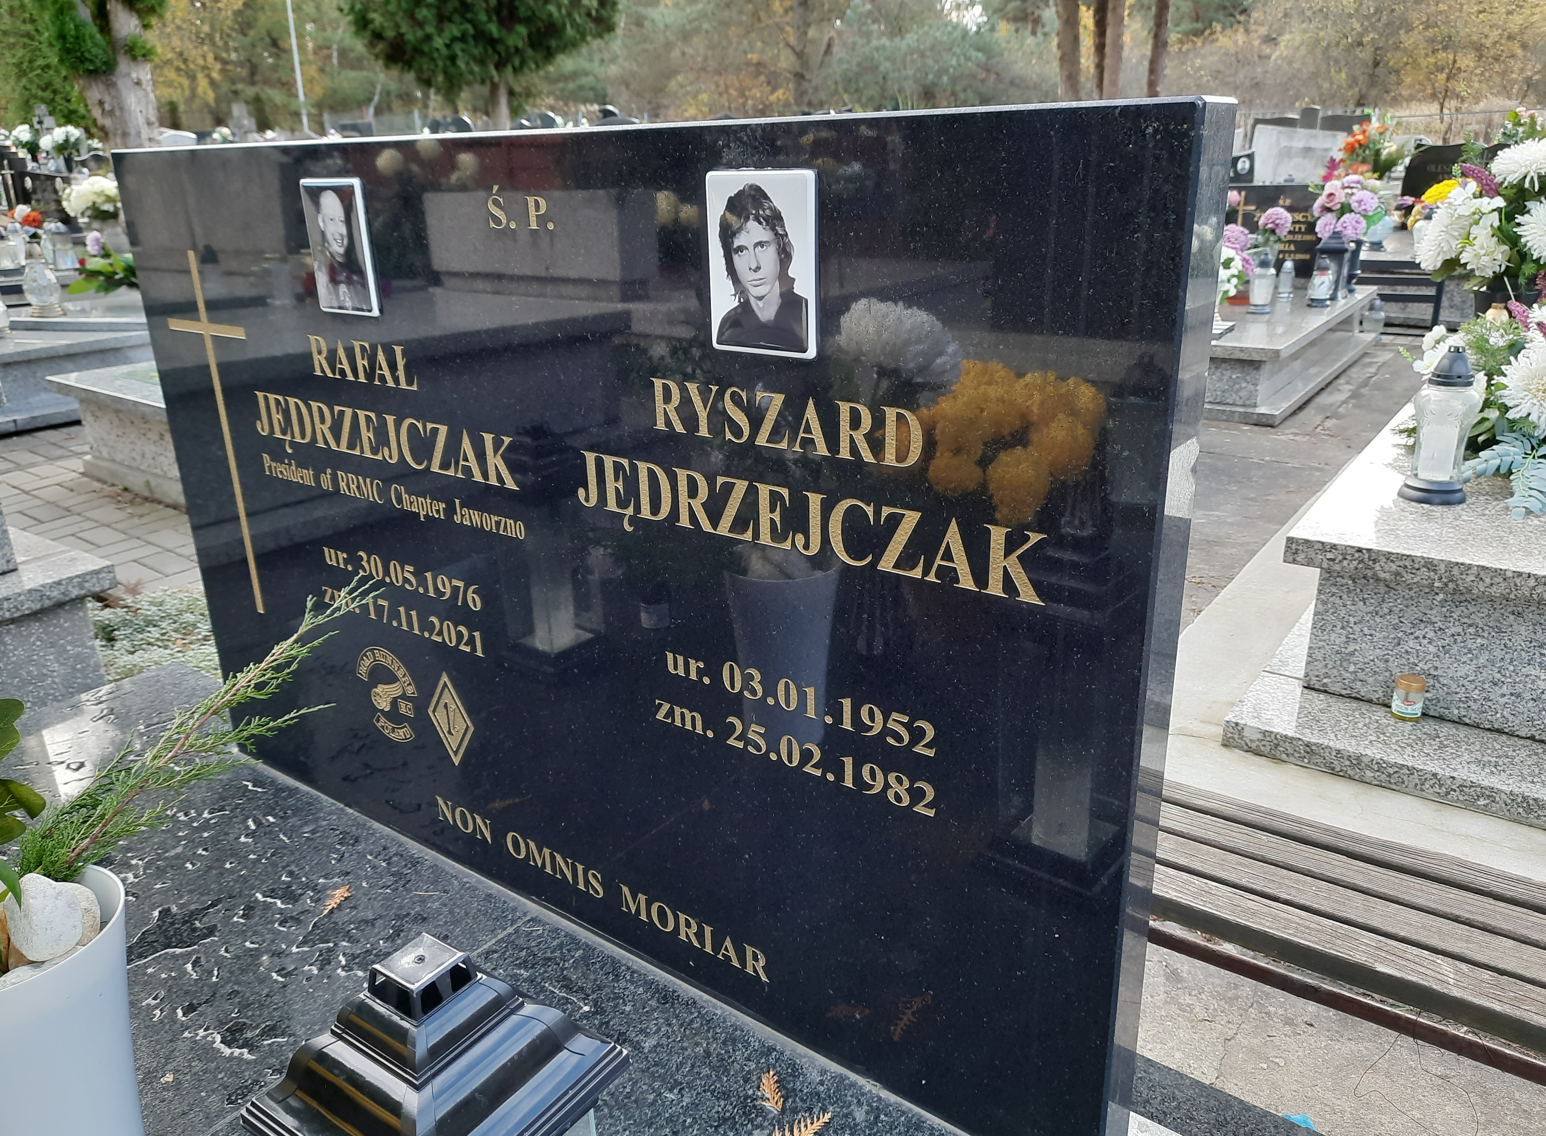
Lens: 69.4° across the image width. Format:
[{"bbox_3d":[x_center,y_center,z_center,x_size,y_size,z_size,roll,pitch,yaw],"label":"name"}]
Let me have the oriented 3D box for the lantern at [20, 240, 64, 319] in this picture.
[{"bbox_3d":[-3.358,-1.323,5.108,0.148,0.325,0.148,13,25,35],"label":"lantern"}]

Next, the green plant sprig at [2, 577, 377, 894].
[{"bbox_3d":[-0.416,0.123,0.864,0.140,0.150,0.310,13,25,35],"label":"green plant sprig"}]

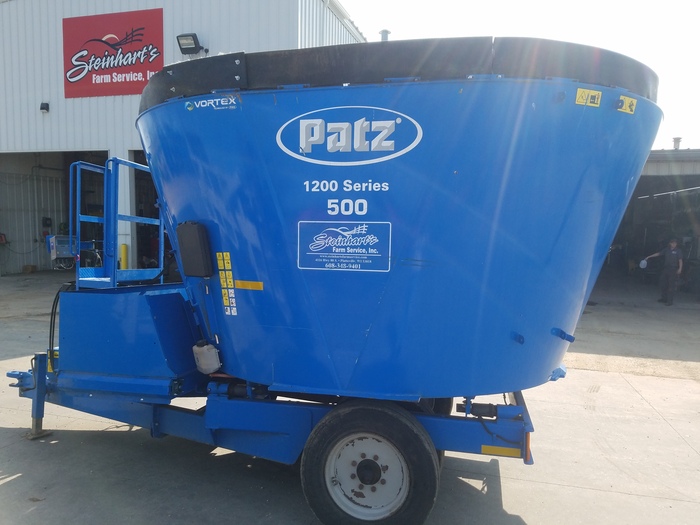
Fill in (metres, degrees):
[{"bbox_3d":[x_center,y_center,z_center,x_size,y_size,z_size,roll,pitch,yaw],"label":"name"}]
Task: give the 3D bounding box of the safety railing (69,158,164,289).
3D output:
[{"bbox_3d":[-2.106,-0.334,4.804,0.429,1.125,0.813,2,2,14],"label":"safety railing"}]

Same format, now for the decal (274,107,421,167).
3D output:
[{"bbox_3d":[-0.013,-0.759,3.159,0.903,0.352,0.020,2,9,14],"label":"decal"}]

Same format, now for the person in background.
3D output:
[{"bbox_3d":[8.194,0.274,13.700,0.920,1.720,0.450,5,6,41],"label":"person in background"}]

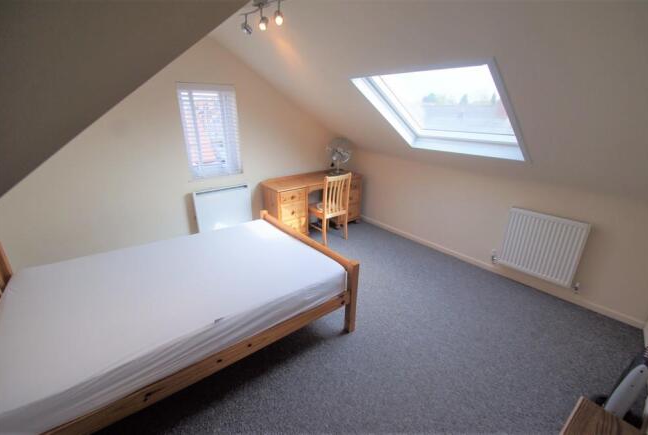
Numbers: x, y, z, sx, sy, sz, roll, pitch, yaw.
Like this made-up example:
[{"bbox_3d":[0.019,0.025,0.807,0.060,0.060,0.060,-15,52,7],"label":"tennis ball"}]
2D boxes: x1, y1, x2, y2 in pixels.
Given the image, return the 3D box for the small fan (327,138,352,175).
[{"bbox_3d":[0.221,-0.970,4.337,0.380,0.518,0.260,6,21,15],"label":"small fan"}]

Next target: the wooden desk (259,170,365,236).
[{"bbox_3d":[-0.190,-0.193,4.082,1.454,0.760,0.634,-15,26,-36],"label":"wooden desk"}]

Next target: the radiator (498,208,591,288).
[{"bbox_3d":[2.067,0.258,2.593,0.090,0.600,0.584,-15,26,-36],"label":"radiator"}]

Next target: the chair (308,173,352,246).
[{"bbox_3d":[0.052,-0.146,3.704,0.412,0.940,0.458,-15,26,-36],"label":"chair"}]

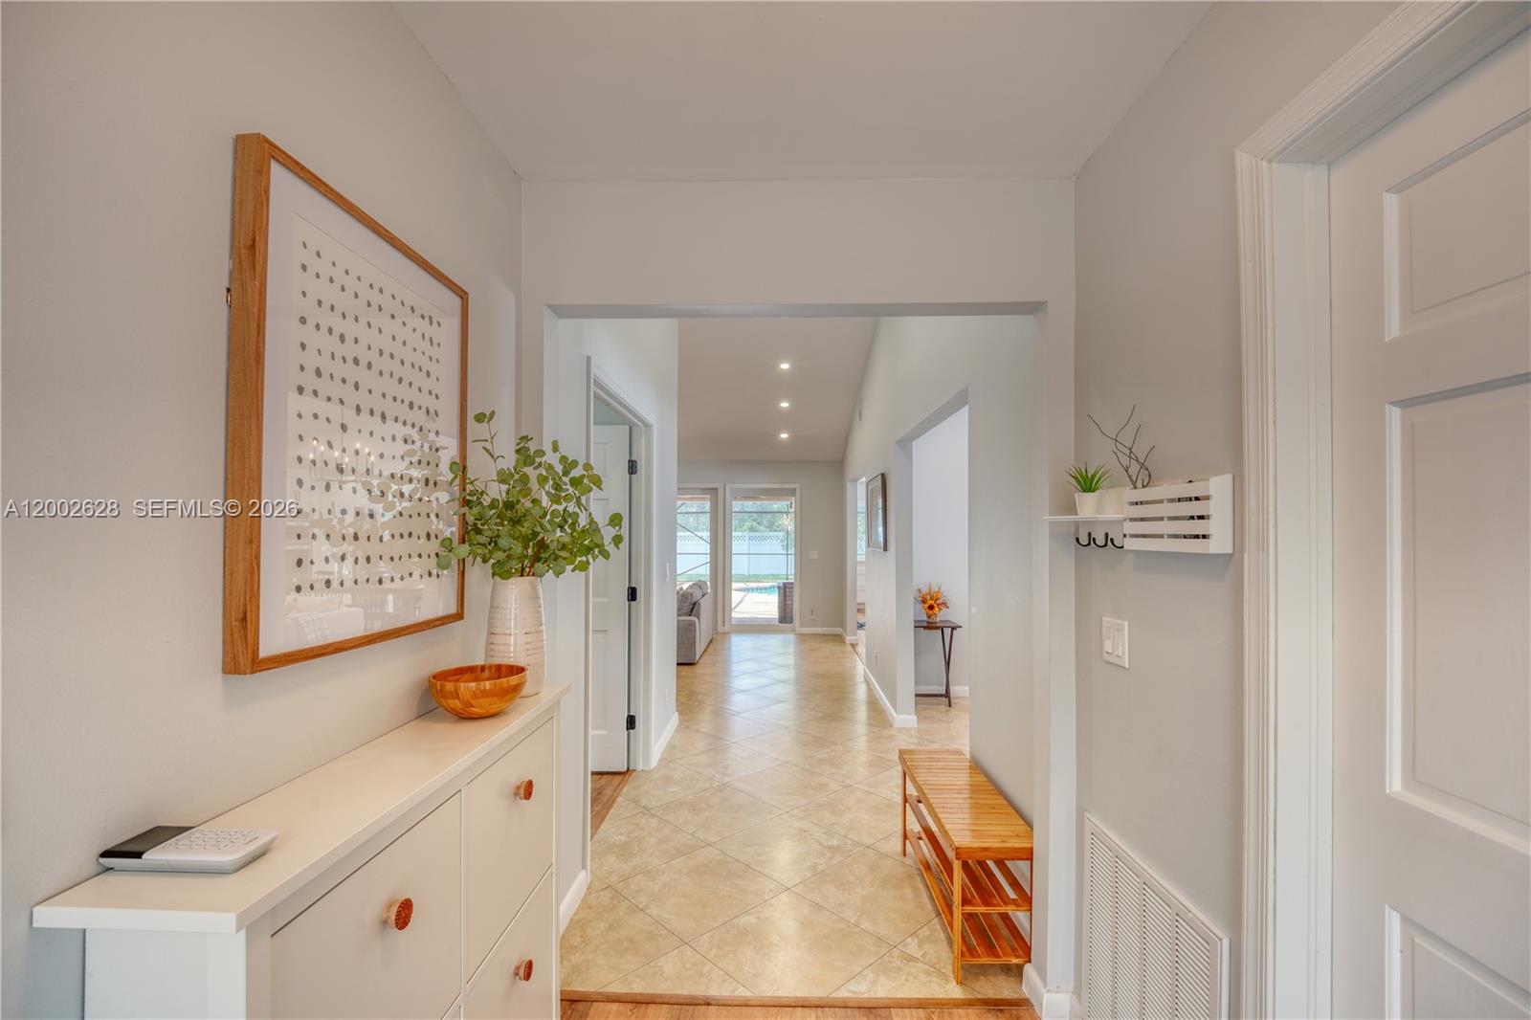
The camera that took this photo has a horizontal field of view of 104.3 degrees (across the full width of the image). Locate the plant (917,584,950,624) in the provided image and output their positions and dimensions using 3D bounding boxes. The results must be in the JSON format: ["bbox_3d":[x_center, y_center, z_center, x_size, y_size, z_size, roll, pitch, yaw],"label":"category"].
[{"bbox_3d":[1.405,0.780,4.970,0.280,0.330,0.270,0,-1,2],"label":"plant"}]

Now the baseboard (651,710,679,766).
[{"bbox_3d":[-0.660,1.515,3.970,0.020,0.088,0.860,0,-1,2],"label":"baseboard"}]

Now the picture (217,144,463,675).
[{"bbox_3d":[-0.725,-0.136,1.120,0.038,0.757,0.570,0,-1,2],"label":"picture"}]

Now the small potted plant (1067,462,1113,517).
[{"bbox_3d":[0.840,-0.053,1.540,0.115,0.142,0.118,0,-1,2],"label":"small potted plant"}]

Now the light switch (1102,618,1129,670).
[{"bbox_3d":[0.889,0.339,1.515,0.014,0.115,0.117,0,-1,2],"label":"light switch"}]

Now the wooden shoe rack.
[{"bbox_3d":[0.735,1.268,2.240,0.290,0.440,0.840,0,-1,2],"label":"wooden shoe rack"}]

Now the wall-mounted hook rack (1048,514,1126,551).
[{"bbox_3d":[0.838,0.058,1.545,0.100,0.095,0.300,0,-1,2],"label":"wall-mounted hook rack"}]

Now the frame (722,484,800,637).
[{"bbox_3d":[-0.040,0.675,8.450,1.090,2.130,0.130,0,-1,2],"label":"frame"}]

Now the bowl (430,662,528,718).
[{"bbox_3d":[-0.615,0.396,1.275,0.207,0.088,0.207,0,-1,0],"label":"bowl"}]

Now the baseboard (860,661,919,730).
[{"bbox_3d":[1.030,1.560,5.100,0.170,0.090,1.580,0,-1,2],"label":"baseboard"}]

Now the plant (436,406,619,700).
[{"bbox_3d":[-0.565,0.100,1.440,0.420,0.670,0.370,0,-1,2],"label":"plant"}]

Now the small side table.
[{"bbox_3d":[1.355,1.275,4.930,0.460,0.655,0.370,0,-1,2],"label":"small side table"}]

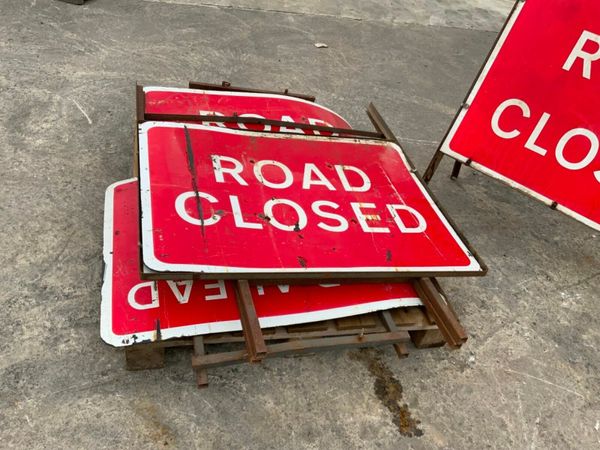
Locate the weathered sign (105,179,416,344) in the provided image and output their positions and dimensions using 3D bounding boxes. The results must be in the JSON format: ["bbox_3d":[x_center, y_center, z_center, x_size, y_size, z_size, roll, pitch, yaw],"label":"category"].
[{"bbox_3d":[-0.122,0.059,1.753,1.050,0.040,0.750,-4,41,-17],"label":"weathered sign"}]

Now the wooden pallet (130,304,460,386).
[{"bbox_3d":[-0.099,0.109,1.756,1.000,0.150,0.800,-1,38,-19],"label":"wooden pallet"}]

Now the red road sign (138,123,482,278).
[{"bbox_3d":[0.005,-0.105,1.722,1.060,0.038,0.760,1,41,-19],"label":"red road sign"}]

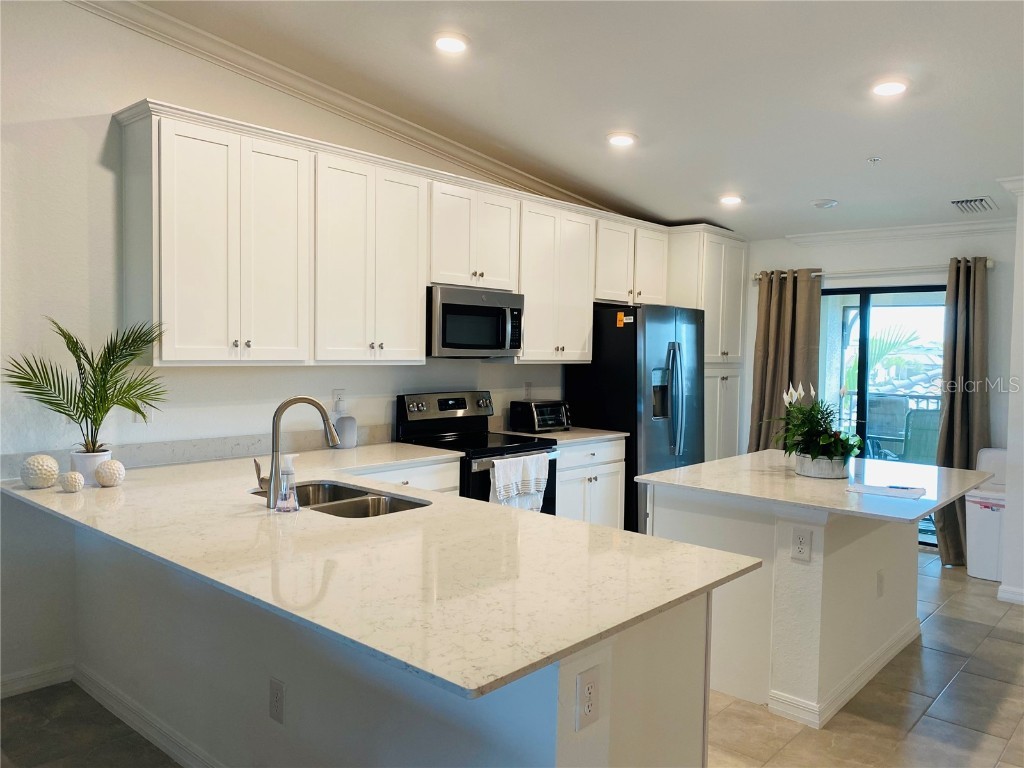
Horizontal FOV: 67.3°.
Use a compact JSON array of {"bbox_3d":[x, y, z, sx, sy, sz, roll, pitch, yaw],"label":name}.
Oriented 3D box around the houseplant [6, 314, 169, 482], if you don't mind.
[{"bbox_3d":[-1.696,0.069,3.065,0.450,0.661,0.520,4,4,42],"label":"houseplant"}]

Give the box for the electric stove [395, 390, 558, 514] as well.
[{"bbox_3d":[-0.209,0.669,4.733,0.691,1.191,0.764,3,3,42],"label":"electric stove"}]

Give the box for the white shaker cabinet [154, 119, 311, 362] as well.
[{"bbox_3d":[-1.370,-0.619,3.663,0.328,1.061,0.795,3,3,42],"label":"white shaker cabinet"}]

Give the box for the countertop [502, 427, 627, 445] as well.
[{"bbox_3d":[0.307,0.354,5.367,0.654,0.028,0.875,3,3,42],"label":"countertop"}]

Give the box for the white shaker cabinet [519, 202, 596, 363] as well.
[{"bbox_3d":[0.205,-0.675,5.434,0.328,1.061,0.853,3,3,42],"label":"white shaker cabinet"}]

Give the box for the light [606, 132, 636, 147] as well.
[{"bbox_3d":[0.650,-1.447,4.585,0.181,0.025,0.181,5,-2,0],"label":"light"}]

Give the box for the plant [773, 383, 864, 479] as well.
[{"bbox_3d":[1.498,0.214,3.725,0.350,0.440,0.350,4,4,42],"label":"plant"}]

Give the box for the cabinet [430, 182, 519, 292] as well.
[{"bbox_3d":[-0.337,-0.886,4.810,0.328,0.601,0.773,3,3,42],"label":"cabinet"}]

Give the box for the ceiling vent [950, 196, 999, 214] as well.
[{"bbox_3d":[3.075,-1.191,5.116,0.240,0.030,0.370,4,-2,42],"label":"ceiling vent"}]

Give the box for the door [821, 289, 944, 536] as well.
[{"bbox_3d":[2.872,0.228,6.279,1.512,2.026,0.101,3,3,42],"label":"door"}]

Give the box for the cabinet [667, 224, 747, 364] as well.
[{"bbox_3d":[1.552,-0.723,6.705,0.650,1.127,0.791,3,3,42],"label":"cabinet"}]

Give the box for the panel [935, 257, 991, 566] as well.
[{"bbox_3d":[3.251,0.177,5.548,0.335,2.155,0.140,4,4,42],"label":"panel"}]

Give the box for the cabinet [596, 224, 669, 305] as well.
[{"bbox_3d":[0.812,-0.903,5.960,0.326,0.595,0.980,4,4,42],"label":"cabinet"}]

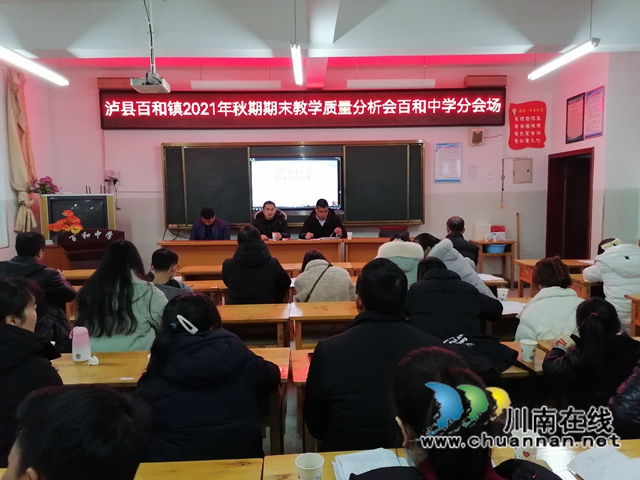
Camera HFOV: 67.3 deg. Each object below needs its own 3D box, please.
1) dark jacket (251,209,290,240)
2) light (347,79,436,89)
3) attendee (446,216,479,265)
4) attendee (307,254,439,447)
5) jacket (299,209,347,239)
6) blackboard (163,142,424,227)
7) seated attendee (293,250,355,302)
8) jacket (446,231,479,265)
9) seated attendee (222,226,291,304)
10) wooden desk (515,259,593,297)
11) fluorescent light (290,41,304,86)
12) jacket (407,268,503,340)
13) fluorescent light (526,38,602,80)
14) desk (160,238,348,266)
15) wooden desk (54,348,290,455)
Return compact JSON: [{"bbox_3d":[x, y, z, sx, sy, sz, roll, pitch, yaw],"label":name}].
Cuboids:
[{"bbox_3d":[-0.604,-0.090,6.043,0.500,0.560,0.400,-1,5,-2],"label":"dark jacket"},{"bbox_3d":[0.984,-2.160,6.643,1.230,0.110,0.130,-1,4,-1],"label":"light"},{"bbox_3d":[1.330,0.409,4.868,0.500,1.280,0.720,-1,5,-1],"label":"attendee"},{"bbox_3d":[0.175,0.682,1.860,0.500,1.290,0.680,-1,6,-2],"label":"attendee"},{"bbox_3d":[0.035,-0.105,6.044,0.600,0.580,0.420,-1,5,-2],"label":"jacket"},{"bbox_3d":[-0.387,-0.872,7.626,4.100,1.330,0.120,-1,5,-1],"label":"blackboard"},{"bbox_3d":[0.034,0.612,3.932,0.510,1.080,0.750,-1,5,-1],"label":"seated attendee"},{"bbox_3d":[1.330,0.247,4.773,0.500,0.680,0.380,-1,5,-1],"label":"jacket"},{"bbox_3d":[-0.502,0.523,3.891,0.550,1.280,0.720,-1,5,-1],"label":"seated attendee"},{"bbox_3d":[2.876,0.631,5.399,1.200,0.750,0.420,-1,4,-1],"label":"wooden desk"},{"bbox_3d":[-0.208,-1.651,4.579,0.090,0.090,1.230,-1,4,-1],"label":"fluorescent light"},{"bbox_3d":[0.755,0.471,2.745,0.550,0.640,0.460,-1,4,-1],"label":"jacket"},{"bbox_3d":[2.186,-1.634,4.445,0.070,0.080,1.200,-1,5,-1],"label":"fluorescent light"},{"bbox_3d":[-0.919,0.389,6.543,2.400,0.770,0.480,-1,4,-1],"label":"desk"},{"bbox_3d":[-0.732,0.941,2.175,1.200,0.760,0.410,-1,5,-1],"label":"wooden desk"}]

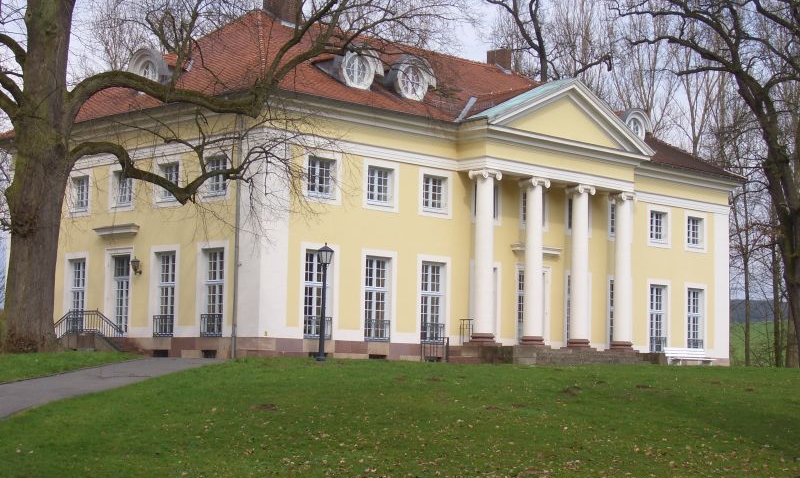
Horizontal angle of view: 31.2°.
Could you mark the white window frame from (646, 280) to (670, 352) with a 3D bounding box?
[{"bbox_3d":[12.040,3.630,66.699,1.883,3.461,0.250,7,-8,-44],"label":"white window frame"}]

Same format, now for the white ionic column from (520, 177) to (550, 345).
[{"bbox_3d":[5.469,0.946,58.466,1.050,6.800,1.020,7,-7,-43],"label":"white ionic column"}]

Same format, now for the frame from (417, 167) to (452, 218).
[{"bbox_3d":[1.374,-1.766,56.413,1.840,1.882,0.220,7,-7,-43],"label":"frame"}]

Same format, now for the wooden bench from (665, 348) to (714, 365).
[{"bbox_3d":[13.254,5.419,65.214,3.020,0.840,0.660,7,-7,-43],"label":"wooden bench"}]

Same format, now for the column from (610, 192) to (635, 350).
[{"bbox_3d":[9.811,1.419,62.840,0.970,6.965,0.970,1,-5,0],"label":"column"}]

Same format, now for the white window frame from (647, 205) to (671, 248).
[{"bbox_3d":[12.133,-0.538,67.094,1.883,1.887,0.250,7,-8,-44],"label":"white window frame"}]

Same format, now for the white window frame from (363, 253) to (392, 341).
[{"bbox_3d":[-0.862,2.260,54.187,1.446,3.255,0.250,7,-8,-44],"label":"white window frame"}]

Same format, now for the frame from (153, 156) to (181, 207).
[{"bbox_3d":[-8.796,-2.174,54.752,0.250,1.887,1.802,7,-8,-44],"label":"frame"}]

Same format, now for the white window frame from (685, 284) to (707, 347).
[{"bbox_3d":[14.006,3.837,67.992,1.830,3.420,0.220,7,-7,-43],"label":"white window frame"}]

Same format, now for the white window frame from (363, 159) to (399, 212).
[{"bbox_3d":[-0.726,-2.006,54.442,1.840,1.882,0.220,7,-7,-43],"label":"white window frame"}]

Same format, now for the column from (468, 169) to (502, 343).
[{"bbox_3d":[3.326,0.691,56.454,1.050,6.800,1.020,7,-7,-43],"label":"column"}]

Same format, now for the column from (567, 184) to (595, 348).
[{"bbox_3d":[7.653,1.165,60.749,0.970,6.950,0.970,1,-5,0],"label":"column"}]

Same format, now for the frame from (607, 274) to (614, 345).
[{"bbox_3d":[9.807,3.358,64.049,1.830,3.420,0.220,7,-7,-43],"label":"frame"}]

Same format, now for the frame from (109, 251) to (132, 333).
[{"bbox_3d":[-11.008,2.202,56.519,0.250,3.310,1.580,7,-8,-44],"label":"frame"}]

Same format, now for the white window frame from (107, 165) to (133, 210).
[{"bbox_3d":[-11.041,-2.016,57.279,0.220,1.882,1.840,7,-7,-43],"label":"white window frame"}]

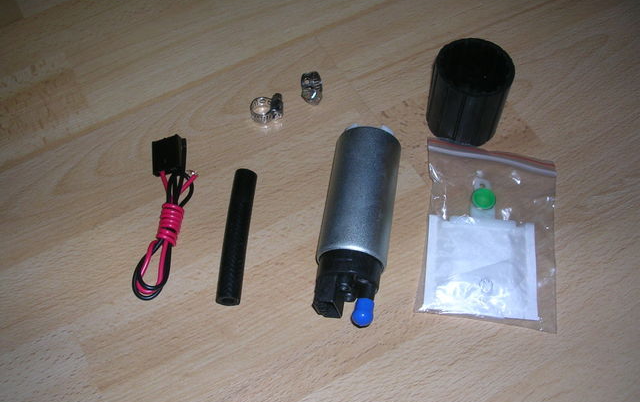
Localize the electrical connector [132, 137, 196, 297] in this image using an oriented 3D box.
[{"bbox_3d":[-0.092,0.007,0.417,0.030,0.013,0.108,2,58,2],"label":"electrical connector"}]

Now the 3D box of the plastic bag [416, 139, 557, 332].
[{"bbox_3d":[0.099,0.015,0.408,0.081,0.014,0.116,7,58,5],"label":"plastic bag"}]

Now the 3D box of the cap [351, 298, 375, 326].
[{"bbox_3d":[0.023,0.060,0.372,0.011,0.011,0.013,7,58,6],"label":"cap"}]

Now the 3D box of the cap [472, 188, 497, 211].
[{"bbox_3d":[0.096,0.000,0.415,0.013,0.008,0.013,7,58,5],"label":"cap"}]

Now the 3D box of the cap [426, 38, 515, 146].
[{"bbox_3d":[0.093,-0.067,0.440,0.047,0.048,0.047,0,58,1],"label":"cap"}]

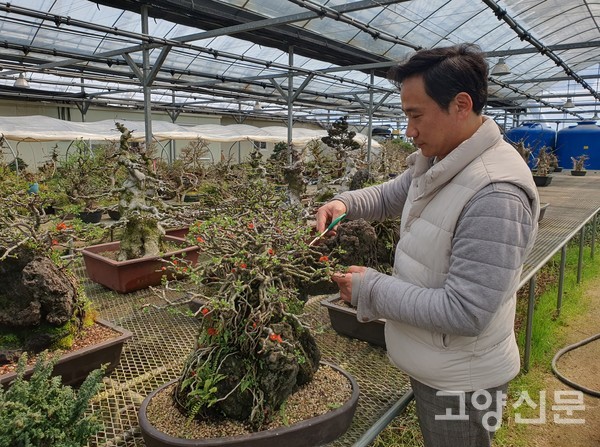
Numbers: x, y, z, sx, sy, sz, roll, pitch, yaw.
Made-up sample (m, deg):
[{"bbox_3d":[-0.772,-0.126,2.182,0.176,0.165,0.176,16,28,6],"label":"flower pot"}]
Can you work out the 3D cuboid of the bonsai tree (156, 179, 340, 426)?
[{"bbox_3d":[-0.149,0.205,1.310,0.510,0.650,0.440,0,10,-6],"label":"bonsai tree"}]

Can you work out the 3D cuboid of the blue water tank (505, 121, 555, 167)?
[{"bbox_3d":[10.531,-3.205,20.521,2.000,2.600,2.000,6,11,30],"label":"blue water tank"}]

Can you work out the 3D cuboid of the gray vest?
[{"bbox_3d":[0.390,0.050,1.150,0.320,0.620,0.460,2,10,5],"label":"gray vest"}]

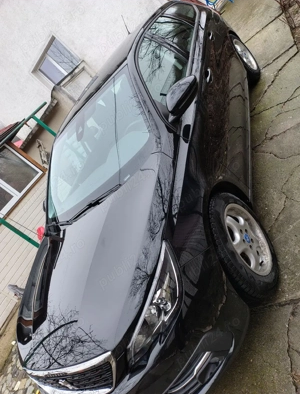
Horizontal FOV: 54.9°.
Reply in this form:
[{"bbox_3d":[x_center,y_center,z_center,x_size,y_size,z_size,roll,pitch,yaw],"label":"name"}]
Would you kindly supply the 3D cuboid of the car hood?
[{"bbox_3d":[-0.437,0.453,1.873,1.480,0.300,1.100,-32,30,41],"label":"car hood"}]

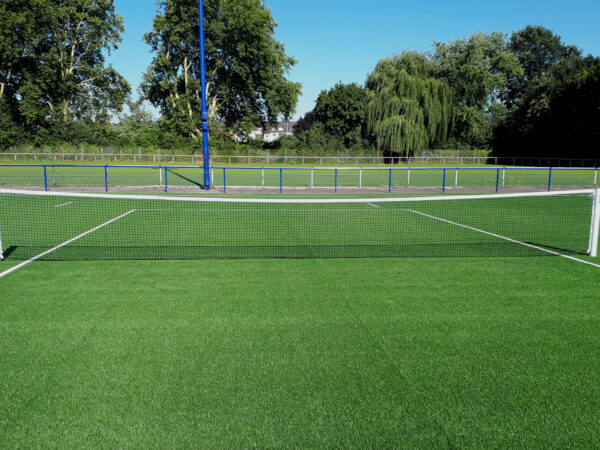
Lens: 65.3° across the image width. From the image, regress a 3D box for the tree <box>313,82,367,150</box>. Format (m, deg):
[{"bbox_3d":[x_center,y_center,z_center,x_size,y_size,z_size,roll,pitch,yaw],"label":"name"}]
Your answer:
[{"bbox_3d":[7.260,-16.450,76.440,10.440,13.210,10.500,0,8,0],"label":"tree"}]

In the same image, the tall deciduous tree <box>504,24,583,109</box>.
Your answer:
[{"bbox_3d":[40.910,-21.410,77.750,14.600,22.650,14.500,0,8,0],"label":"tall deciduous tree"}]

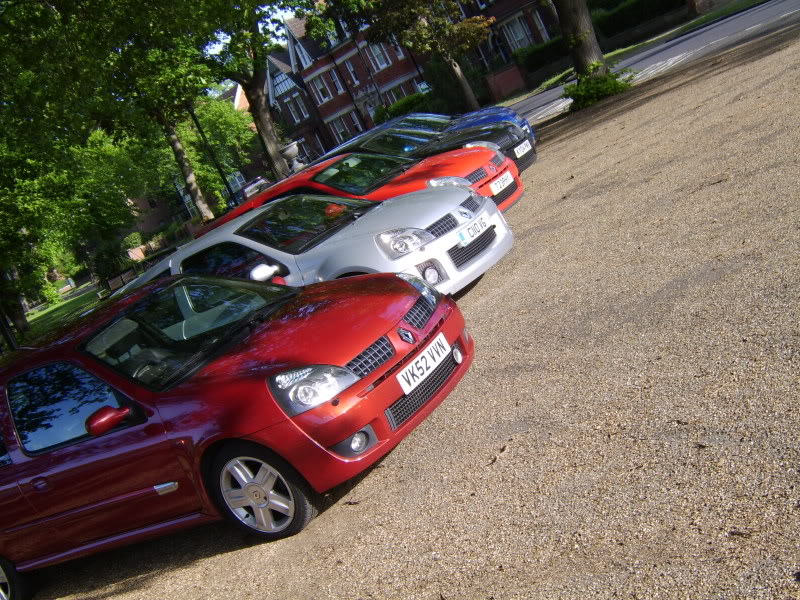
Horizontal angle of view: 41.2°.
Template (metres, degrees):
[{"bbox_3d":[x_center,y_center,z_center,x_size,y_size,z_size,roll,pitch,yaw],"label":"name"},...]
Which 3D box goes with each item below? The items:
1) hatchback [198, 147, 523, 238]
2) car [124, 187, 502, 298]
[{"bbox_3d":[-0.549,-0.871,11.669,3.820,1.420,1.680,-20,13,34],"label":"hatchback"},{"bbox_3d":[-0.950,-0.188,9.304,3.820,1.380,1.820,-20,13,34],"label":"car"}]

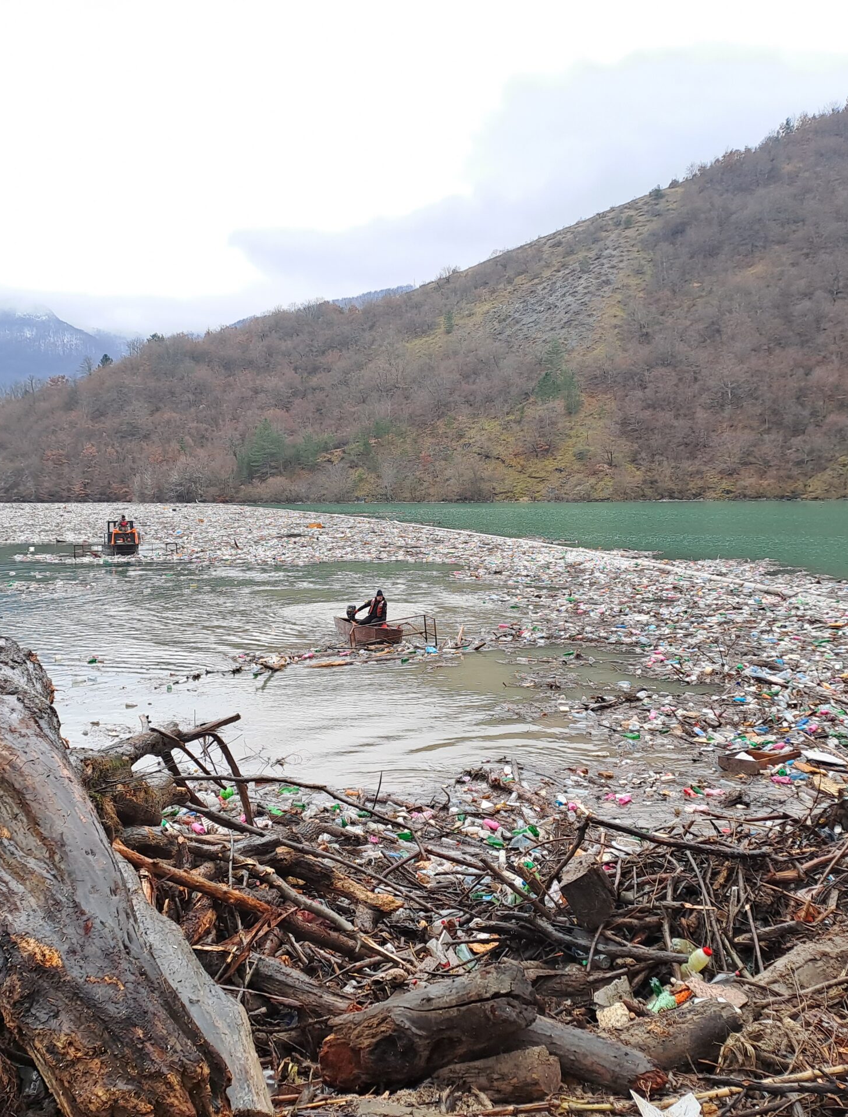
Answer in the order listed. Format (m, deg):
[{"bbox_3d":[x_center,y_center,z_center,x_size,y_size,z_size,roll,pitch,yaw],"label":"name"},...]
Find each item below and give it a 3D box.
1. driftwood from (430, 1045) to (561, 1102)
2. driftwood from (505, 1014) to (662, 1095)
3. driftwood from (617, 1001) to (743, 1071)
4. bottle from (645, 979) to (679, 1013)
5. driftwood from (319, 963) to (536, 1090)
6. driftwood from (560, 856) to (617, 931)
[{"bbox_3d":[0.277,1.977,4.125,0.472,0.165,0.165,-14,-1,19],"label":"driftwood"},{"bbox_3d":[0.630,2.023,4.410,0.687,0.165,0.165,2,4,37],"label":"driftwood"},{"bbox_3d":[1.113,2.045,4.625,0.586,0.220,0.220,1,3,-30],"label":"driftwood"},{"bbox_3d":[1.090,2.016,4.950,0.090,0.190,0.090,-22,12,0],"label":"bottle"},{"bbox_3d":[0.039,1.915,4.410,0.870,0.270,0.270,-5,6,-28],"label":"driftwood"},{"bbox_3d":[1.003,2.053,6.600,0.260,0.290,0.260,-28,13,-8],"label":"driftwood"}]

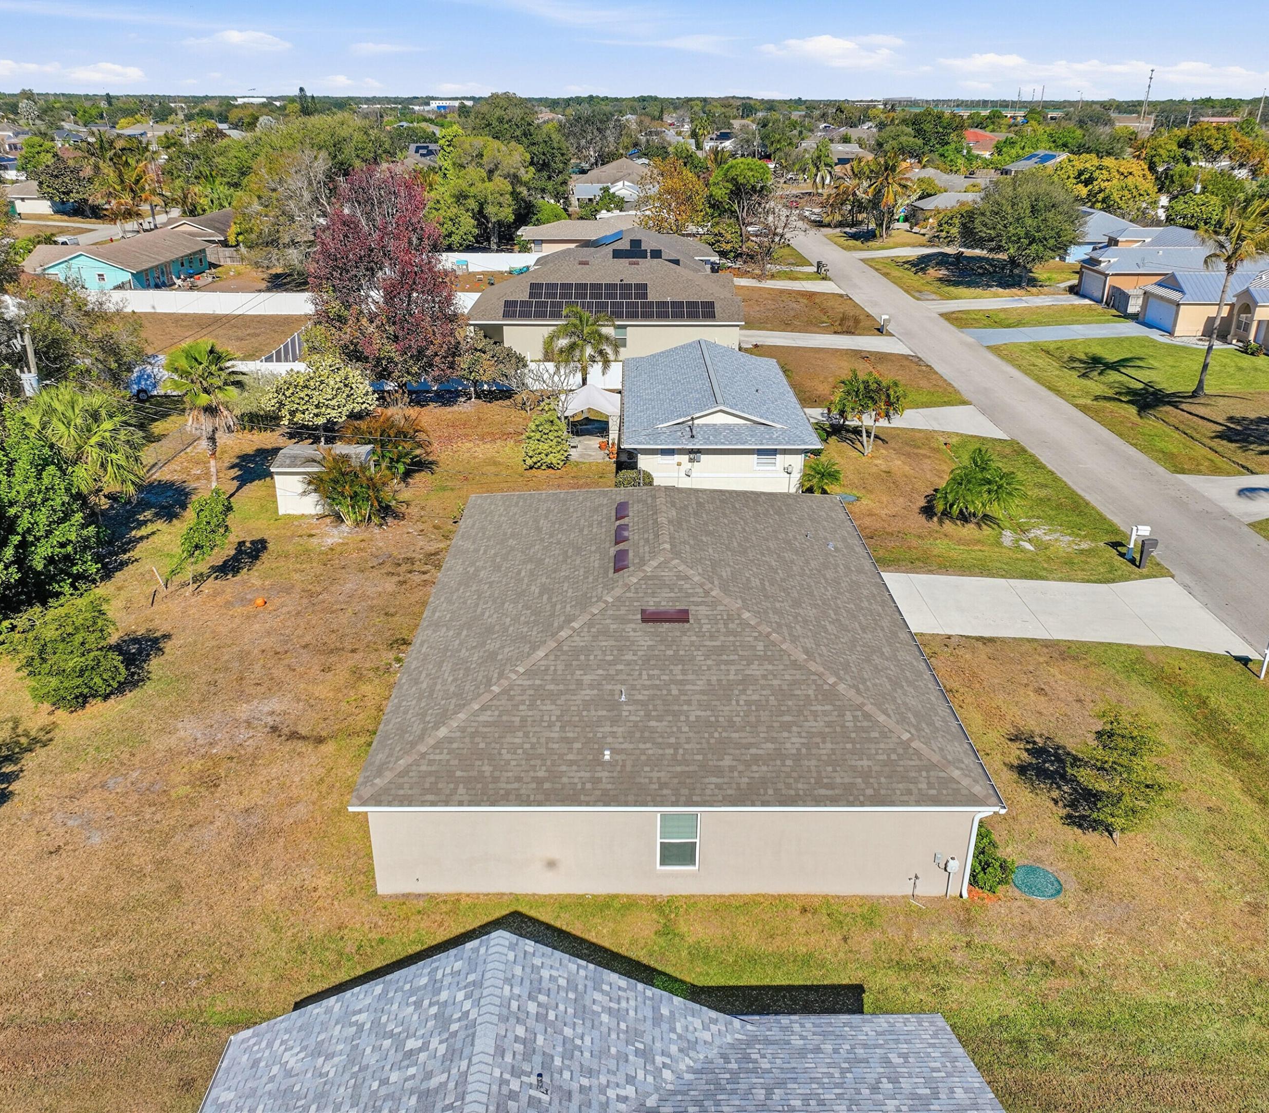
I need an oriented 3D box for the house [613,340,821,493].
[{"bbox_3d":[3.826,-7.664,52.364,8.850,4.150,16.100,0,24,0],"label":"house"}]

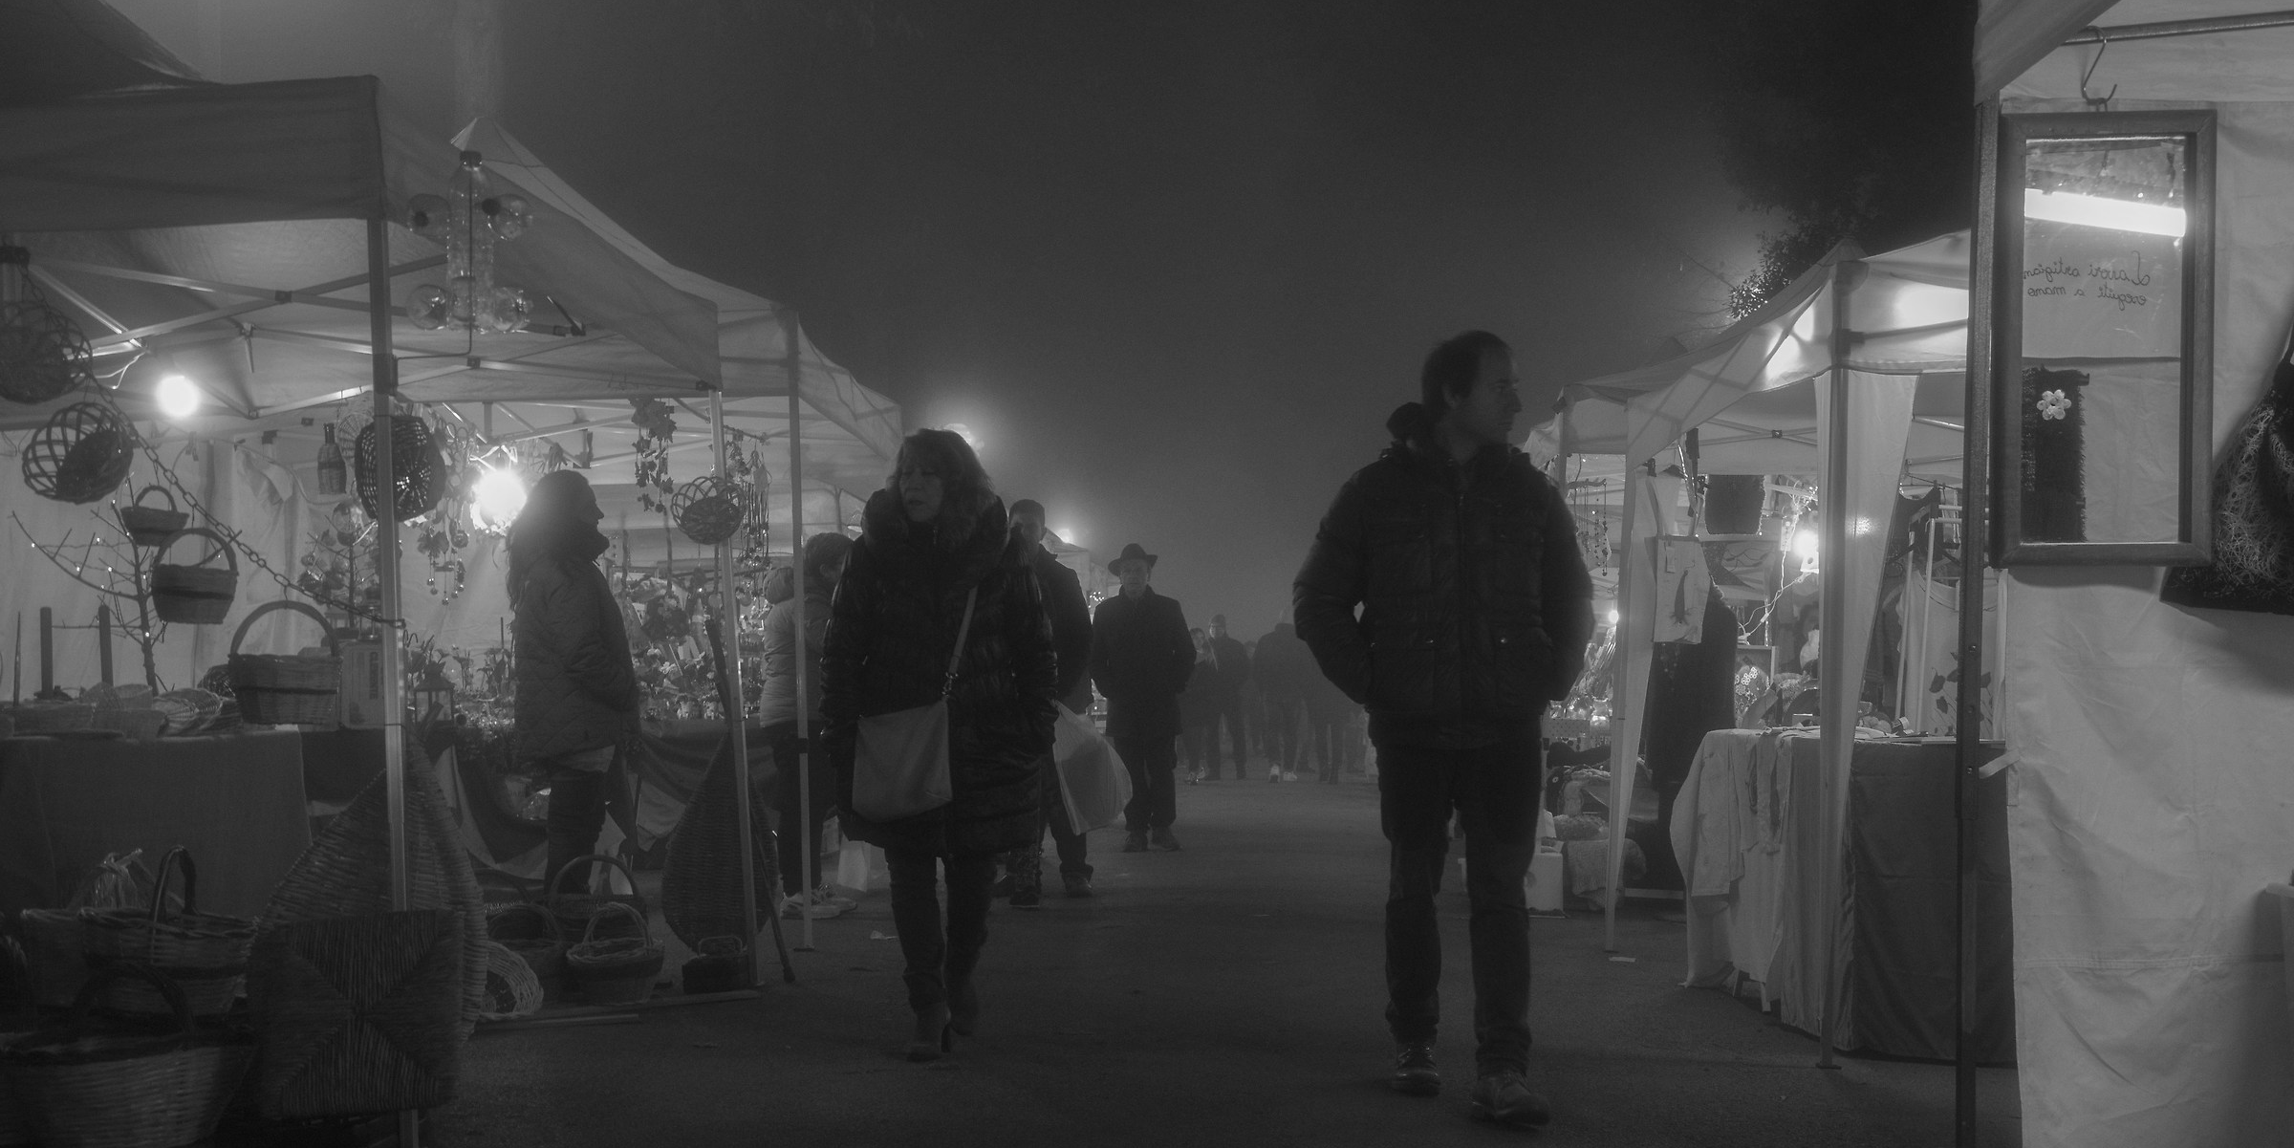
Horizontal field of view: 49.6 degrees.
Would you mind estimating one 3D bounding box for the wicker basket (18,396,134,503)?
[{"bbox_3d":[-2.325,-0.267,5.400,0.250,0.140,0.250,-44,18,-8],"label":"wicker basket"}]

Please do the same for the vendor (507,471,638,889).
[{"bbox_3d":[-1.943,0.493,8.386,0.440,1.720,0.500,0,-3,-6],"label":"vendor"}]

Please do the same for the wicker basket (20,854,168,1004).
[{"bbox_3d":[-2.884,0.973,6.812,0.380,0.420,0.310,1,-3,-17],"label":"wicker basket"}]

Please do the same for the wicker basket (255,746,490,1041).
[{"bbox_3d":[-1.733,0.769,5.550,0.520,0.820,0.240,-1,7,-6],"label":"wicker basket"}]

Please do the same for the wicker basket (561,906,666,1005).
[{"bbox_3d":[-1.652,1.180,7.693,0.300,0.310,0.250,1,-3,-11],"label":"wicker basket"}]

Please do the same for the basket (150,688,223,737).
[{"bbox_3d":[-2.568,0.370,6.650,0.210,0.100,0.210,3,22,0],"label":"basket"}]

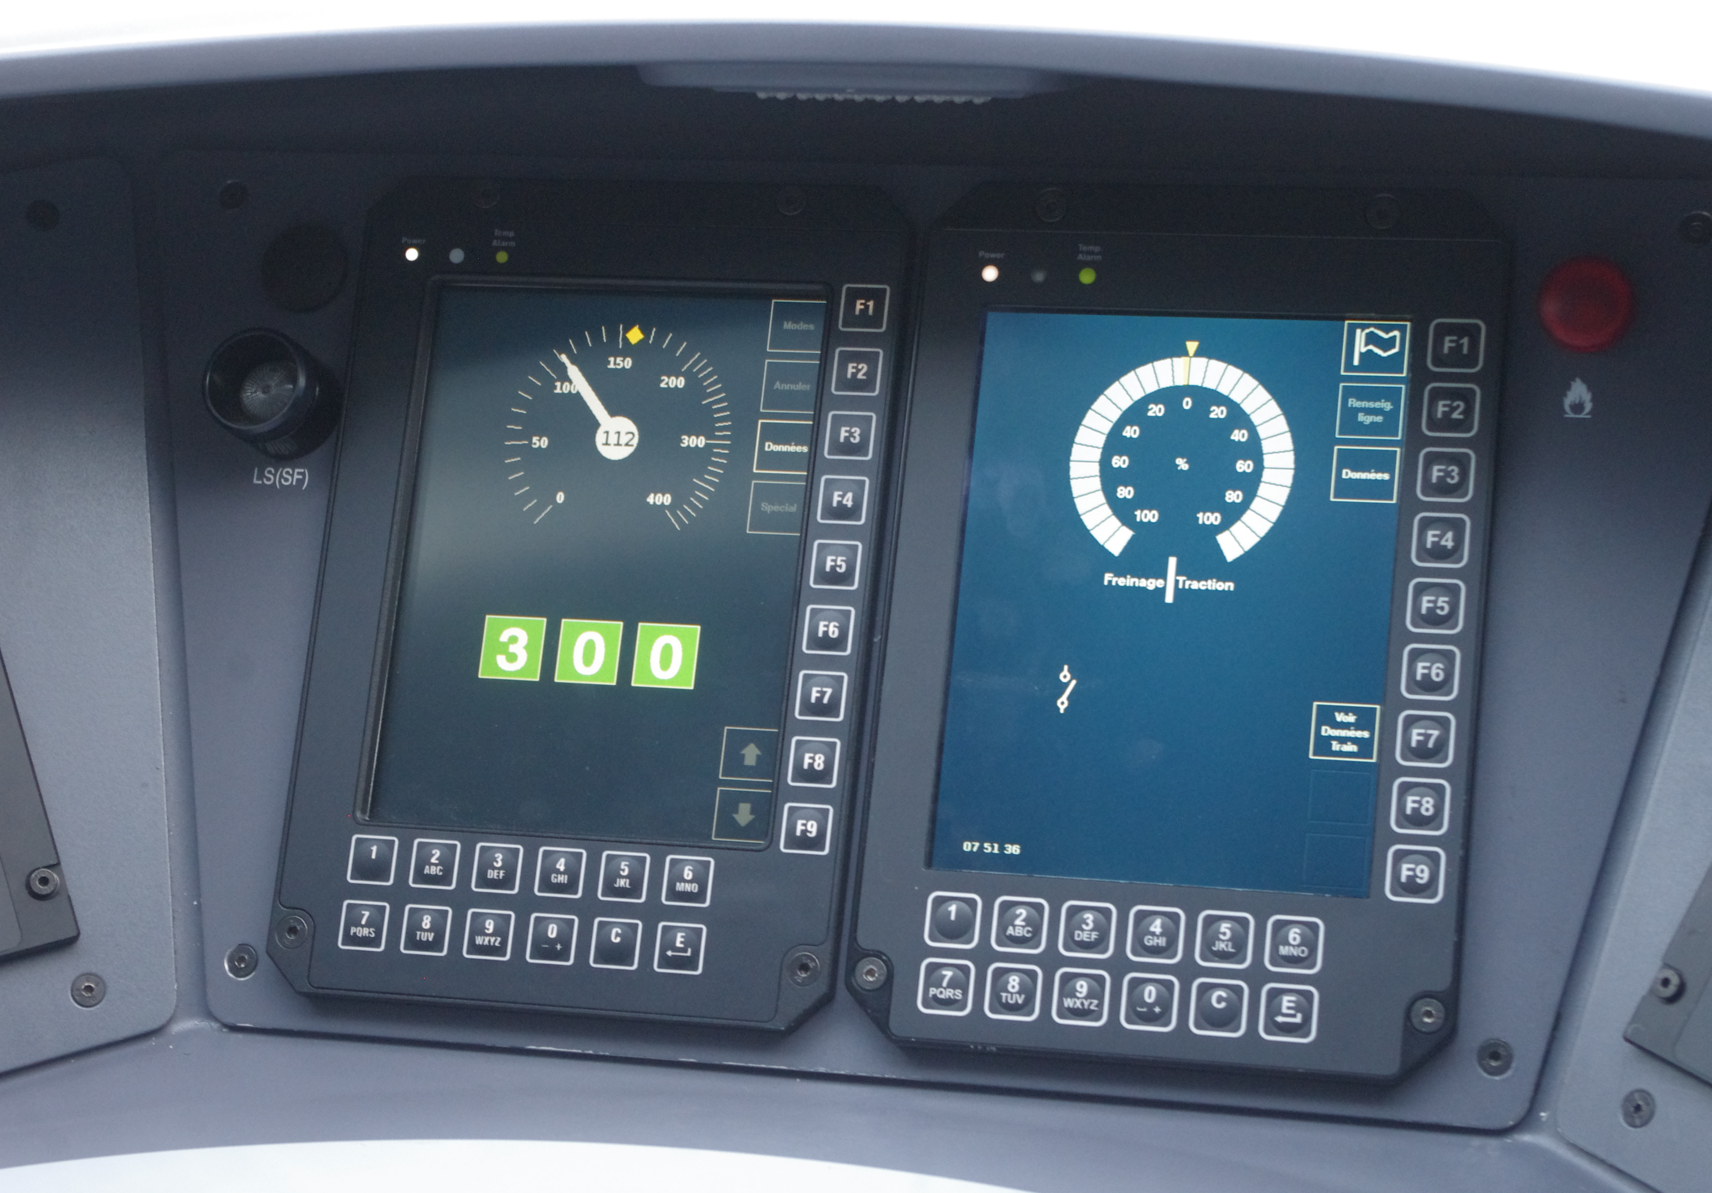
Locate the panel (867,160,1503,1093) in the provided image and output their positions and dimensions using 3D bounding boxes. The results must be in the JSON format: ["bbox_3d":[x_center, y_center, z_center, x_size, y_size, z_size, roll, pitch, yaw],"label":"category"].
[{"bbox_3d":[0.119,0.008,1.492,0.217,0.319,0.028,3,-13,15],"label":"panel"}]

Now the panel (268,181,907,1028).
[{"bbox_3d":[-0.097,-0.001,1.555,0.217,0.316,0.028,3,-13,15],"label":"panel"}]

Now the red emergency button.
[{"bbox_3d":[0.265,-0.105,1.480,0.034,0.034,0.014,3,-13,15],"label":"red emergency button"}]

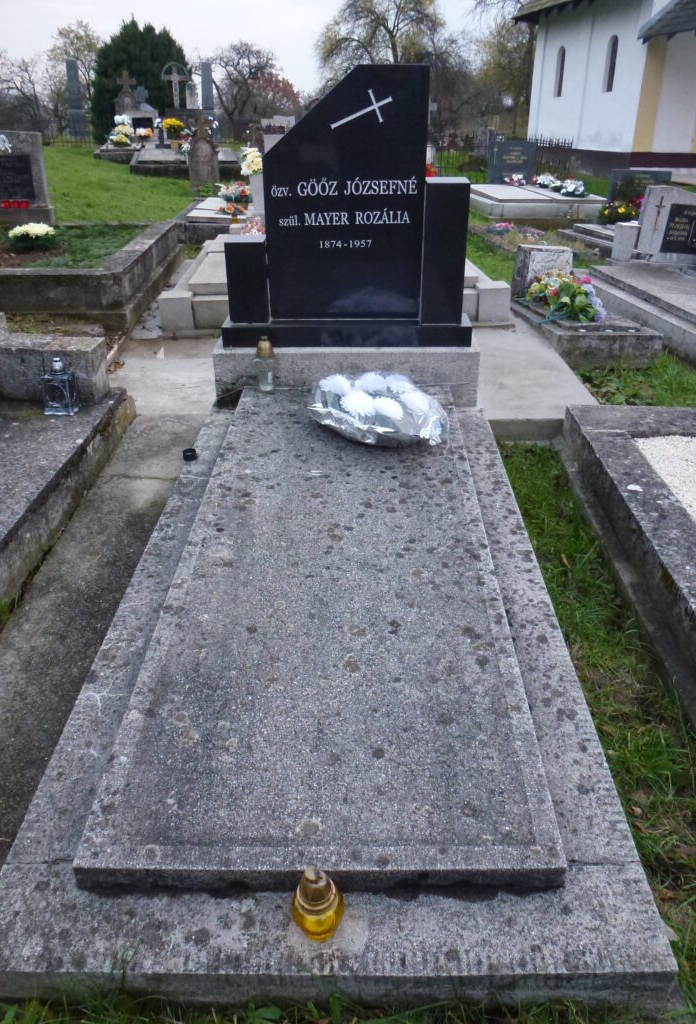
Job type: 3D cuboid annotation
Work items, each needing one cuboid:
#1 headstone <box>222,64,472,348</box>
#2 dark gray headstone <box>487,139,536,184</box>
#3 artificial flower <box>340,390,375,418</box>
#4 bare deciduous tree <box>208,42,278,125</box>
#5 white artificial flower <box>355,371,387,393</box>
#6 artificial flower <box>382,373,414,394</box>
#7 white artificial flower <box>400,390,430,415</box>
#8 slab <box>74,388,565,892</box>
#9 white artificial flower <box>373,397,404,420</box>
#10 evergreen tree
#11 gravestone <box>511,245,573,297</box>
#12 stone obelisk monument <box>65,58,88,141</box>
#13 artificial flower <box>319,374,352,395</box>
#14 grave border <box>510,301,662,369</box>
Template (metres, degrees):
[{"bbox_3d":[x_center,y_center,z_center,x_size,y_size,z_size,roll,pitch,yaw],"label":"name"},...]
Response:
[{"bbox_3d":[-0.005,-1.112,2.753,0.965,0.944,0.230,0,28,1],"label":"headstone"},{"bbox_3d":[2.529,-5.430,11.494,0.709,0.645,0.130,0,28,1],"label":"dark gray headstone"},{"bbox_3d":[0.030,-0.357,2.456,0.112,0.058,0.112,-6,47,4],"label":"artificial flower"},{"bbox_3d":[-5.264,-20.567,36.769,4.100,4.700,4.000,0,28,1],"label":"bare deciduous tree"},{"bbox_3d":[0.074,-0.428,2.425,0.100,0.055,0.100,0,27,0],"label":"white artificial flower"},{"bbox_3d":[0.173,-0.448,2.586,0.112,0.058,0.112,5,31,-1],"label":"artificial flower"},{"bbox_3d":[0.225,-0.366,2.469,0.112,0.058,0.112,15,35,-6],"label":"white artificial flower"},{"bbox_3d":[-0.025,0.069,1.906,0.740,0.057,1.841,1,32,1],"label":"slab"},{"bbox_3d":[0.124,-0.316,2.256,0.100,0.055,0.100,0,27,0],"label":"white artificial flower"},{"bbox_3d":[-5.564,-11.557,19.925,2.694,2.914,2.560,0,27,0],"label":"evergreen tree"},{"bbox_3d":[1.111,-1.369,4.218,0.255,0.275,0.260,-2,27,-4],"label":"gravestone"},{"bbox_3d":[-7.686,-11.703,20.973,0.530,1.982,0.500,0,27,0],"label":"stone obelisk monument"},{"bbox_3d":[-0.047,-0.445,2.592,0.112,0.058,0.112,-10,30,6],"label":"artificial flower"},{"bbox_3d":[1.226,-0.966,3.934,0.480,0.170,0.900,-2,27,-4],"label":"grave border"}]

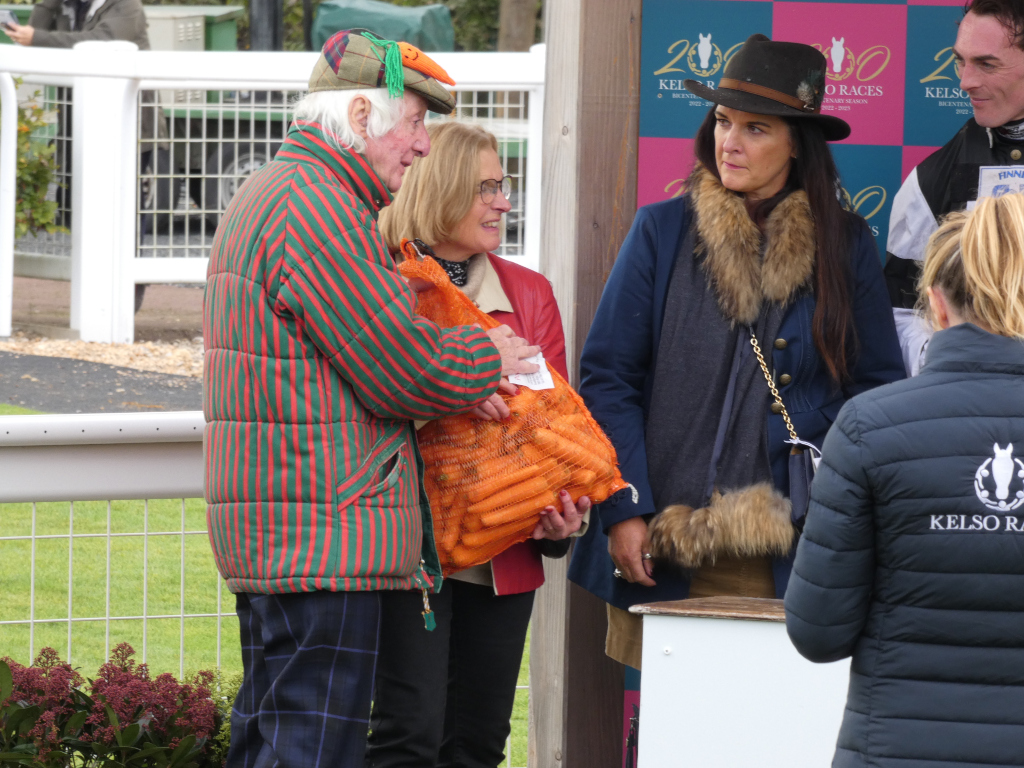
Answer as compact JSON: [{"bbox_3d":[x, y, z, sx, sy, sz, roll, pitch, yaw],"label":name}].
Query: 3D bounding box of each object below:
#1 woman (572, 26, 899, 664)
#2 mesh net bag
[{"bbox_3d":[0.390,0.250,19.800,0.580,1.720,0.400,1,3,-4],"label":"woman"},{"bbox_3d":[-0.078,0.009,19.450,0.370,0.550,0.210,-24,2,0],"label":"mesh net bag"}]

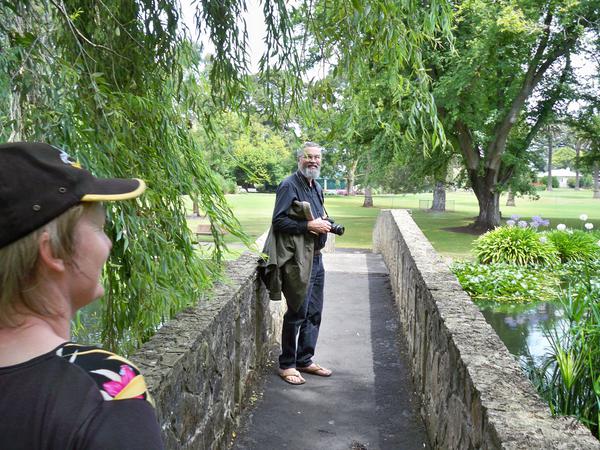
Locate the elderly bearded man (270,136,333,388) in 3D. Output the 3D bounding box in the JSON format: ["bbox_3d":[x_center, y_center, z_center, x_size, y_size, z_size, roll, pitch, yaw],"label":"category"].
[{"bbox_3d":[0.011,0.270,4.480,0.460,1.760,0.520,3,6,34],"label":"elderly bearded man"}]

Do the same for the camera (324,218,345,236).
[{"bbox_3d":[0.234,0.018,4.360,0.150,0.100,0.135,15,12,30],"label":"camera"}]

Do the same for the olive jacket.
[{"bbox_3d":[-0.089,0.232,4.330,0.420,0.780,0.280,3,6,34],"label":"olive jacket"}]

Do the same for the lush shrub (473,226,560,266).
[{"bbox_3d":[4.389,0.436,12.300,1.700,0.780,1.450,2,5,18],"label":"lush shrub"}]

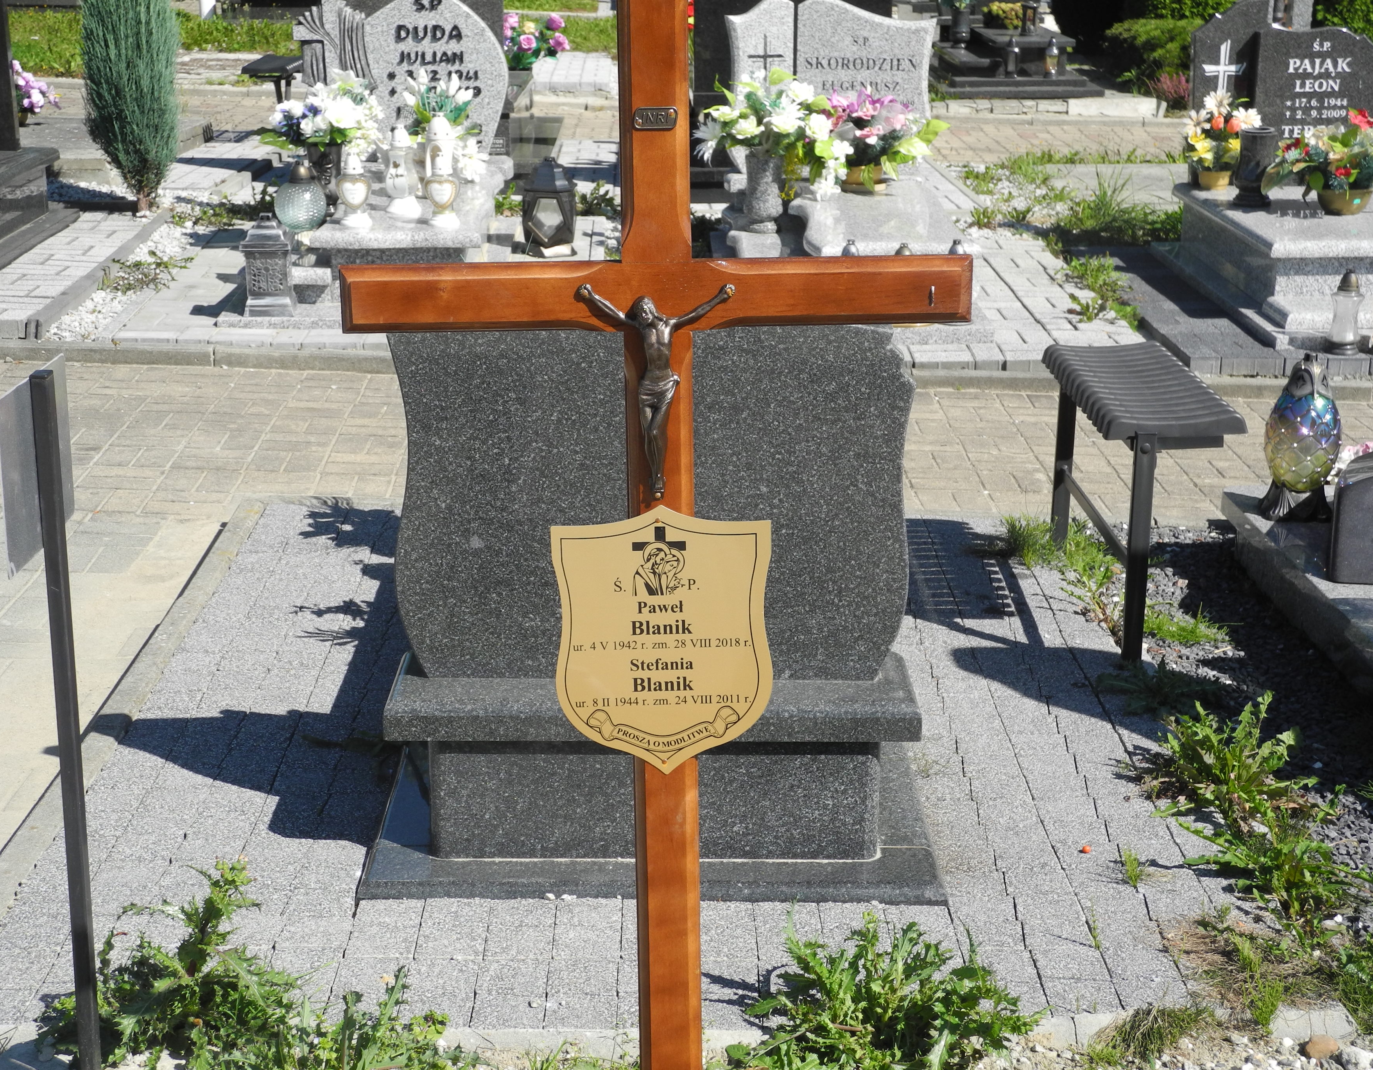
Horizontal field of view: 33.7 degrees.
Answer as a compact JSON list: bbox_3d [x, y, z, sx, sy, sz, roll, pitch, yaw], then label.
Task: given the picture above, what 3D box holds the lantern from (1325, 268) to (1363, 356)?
[{"bbox_3d":[2.173,-0.736,7.470,0.113,0.275,0.113,-1,16,-2],"label":"lantern"}]

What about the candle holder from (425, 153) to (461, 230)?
[{"bbox_3d":[-0.848,-1.196,7.870,0.123,0.259,0.099,-2,16,-5],"label":"candle holder"}]

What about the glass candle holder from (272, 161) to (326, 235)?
[{"bbox_3d":[-1.409,-1.239,8.280,0.191,0.271,0.191,-1,16,-2],"label":"glass candle holder"}]

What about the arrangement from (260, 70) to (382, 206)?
[{"bbox_3d":[-1.425,-1.530,8.850,0.467,0.564,0.397,-1,16,-2],"label":"arrangement"}]

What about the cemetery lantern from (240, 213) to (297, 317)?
[{"bbox_3d":[-1.407,-0.913,7.630,0.172,0.333,0.172,-2,16,-6],"label":"cemetery lantern"}]

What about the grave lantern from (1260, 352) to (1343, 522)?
[{"bbox_3d":[1.405,-0.229,5.170,0.182,0.371,0.173,-1,16,-2],"label":"grave lantern"}]

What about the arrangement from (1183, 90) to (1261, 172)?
[{"bbox_3d":[2.133,-1.598,9.030,0.304,0.337,0.274,0,16,0],"label":"arrangement"}]

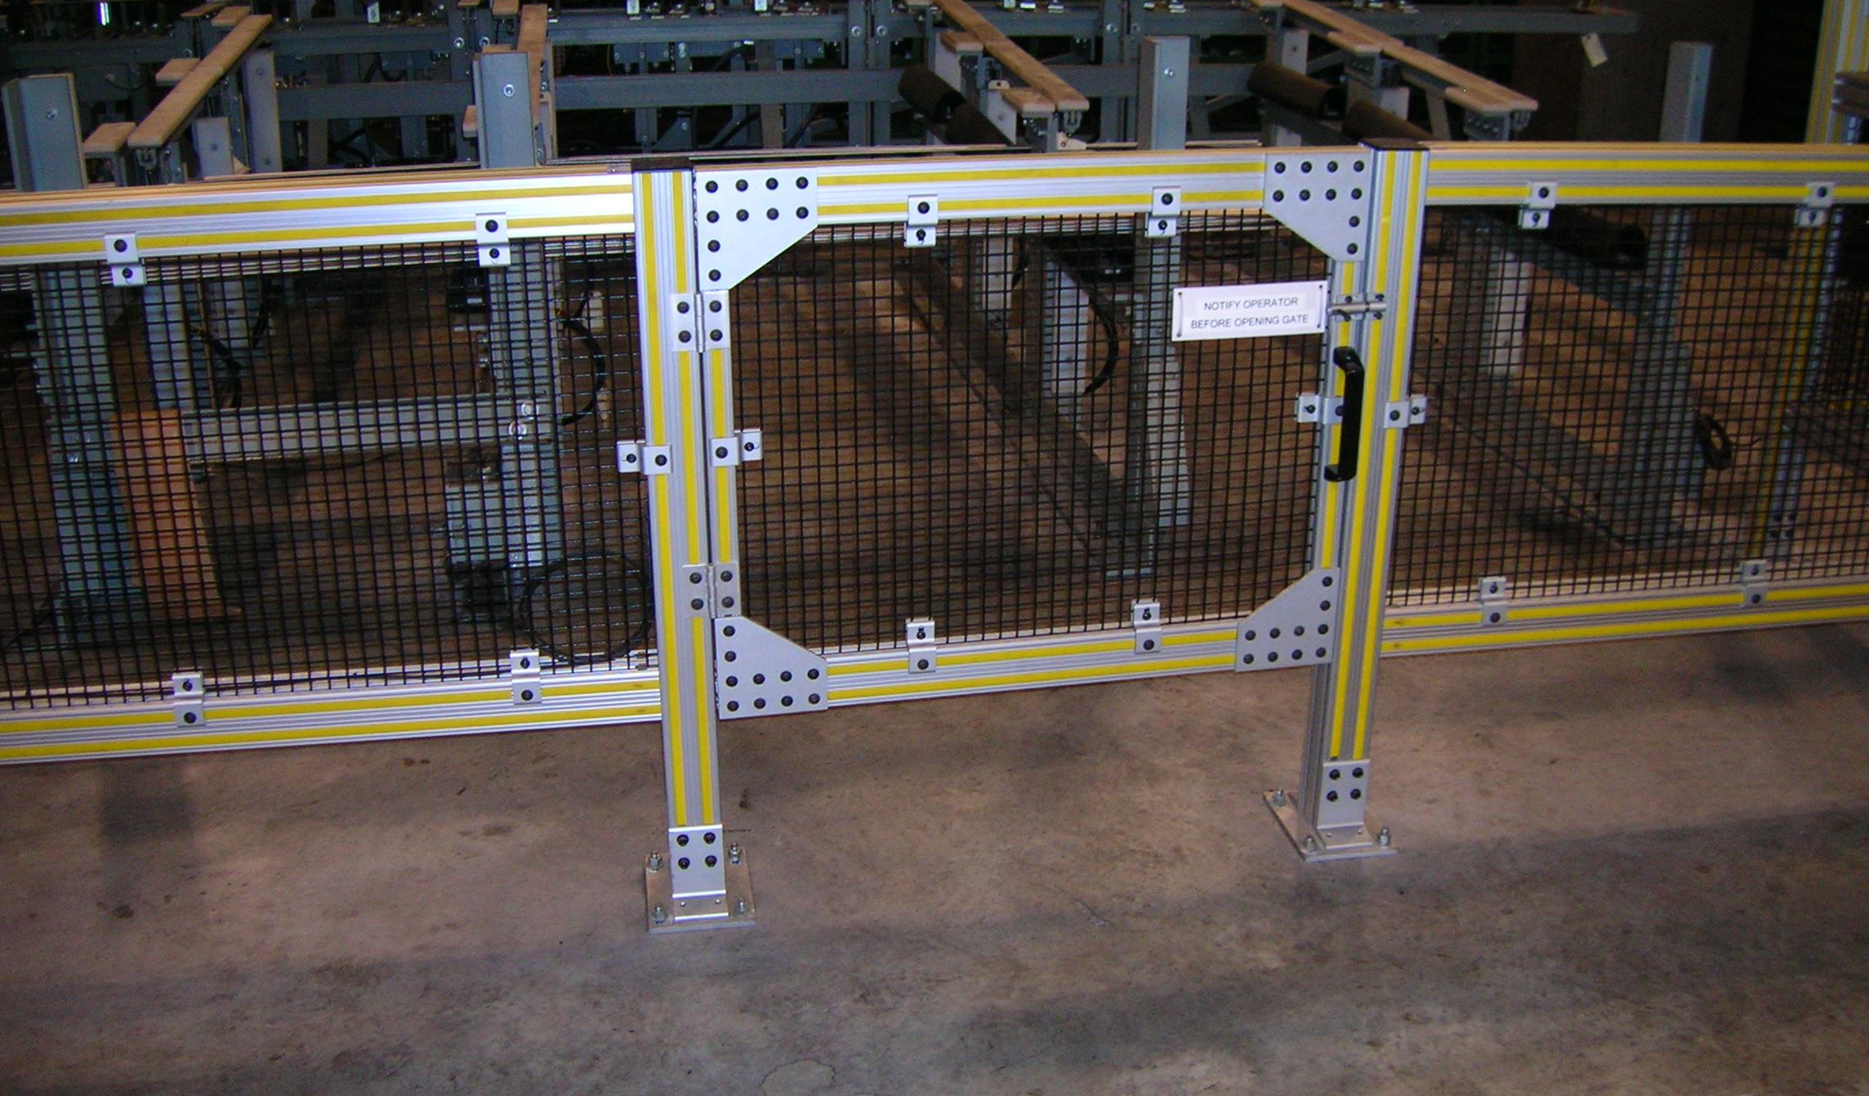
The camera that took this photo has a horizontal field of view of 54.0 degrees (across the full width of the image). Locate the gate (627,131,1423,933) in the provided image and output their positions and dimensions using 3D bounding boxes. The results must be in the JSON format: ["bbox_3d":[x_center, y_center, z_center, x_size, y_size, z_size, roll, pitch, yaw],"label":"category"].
[{"bbox_3d":[0.141,-0.027,2.588,1.140,1.058,0.197,-4,21,-12],"label":"gate"}]

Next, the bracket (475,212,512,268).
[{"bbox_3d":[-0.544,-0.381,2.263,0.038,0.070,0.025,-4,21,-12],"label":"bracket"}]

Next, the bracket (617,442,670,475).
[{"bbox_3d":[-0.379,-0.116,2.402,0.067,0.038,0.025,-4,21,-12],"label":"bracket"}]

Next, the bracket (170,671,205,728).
[{"bbox_3d":[-0.972,0.199,2.394,0.038,0.068,0.025,-4,21,-12],"label":"bracket"}]

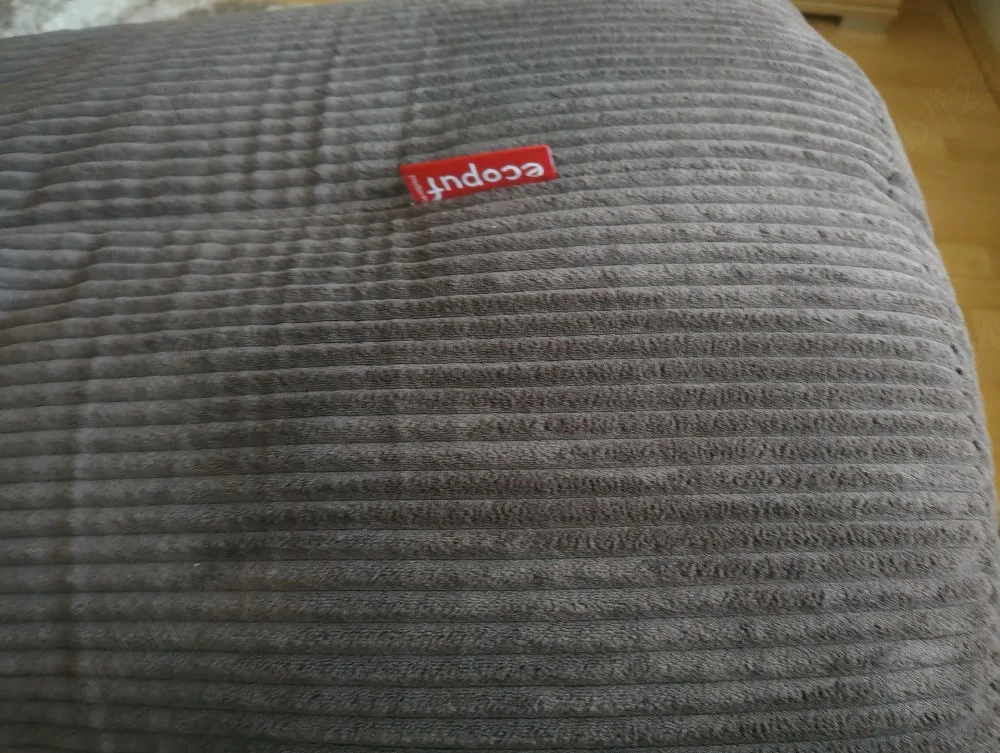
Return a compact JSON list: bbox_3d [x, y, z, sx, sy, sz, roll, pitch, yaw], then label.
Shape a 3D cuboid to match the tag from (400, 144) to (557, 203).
[{"bbox_3d":[-0.009,-0.091,0.310,0.067,0.003,0.022,-12,64,-10],"label":"tag"}]

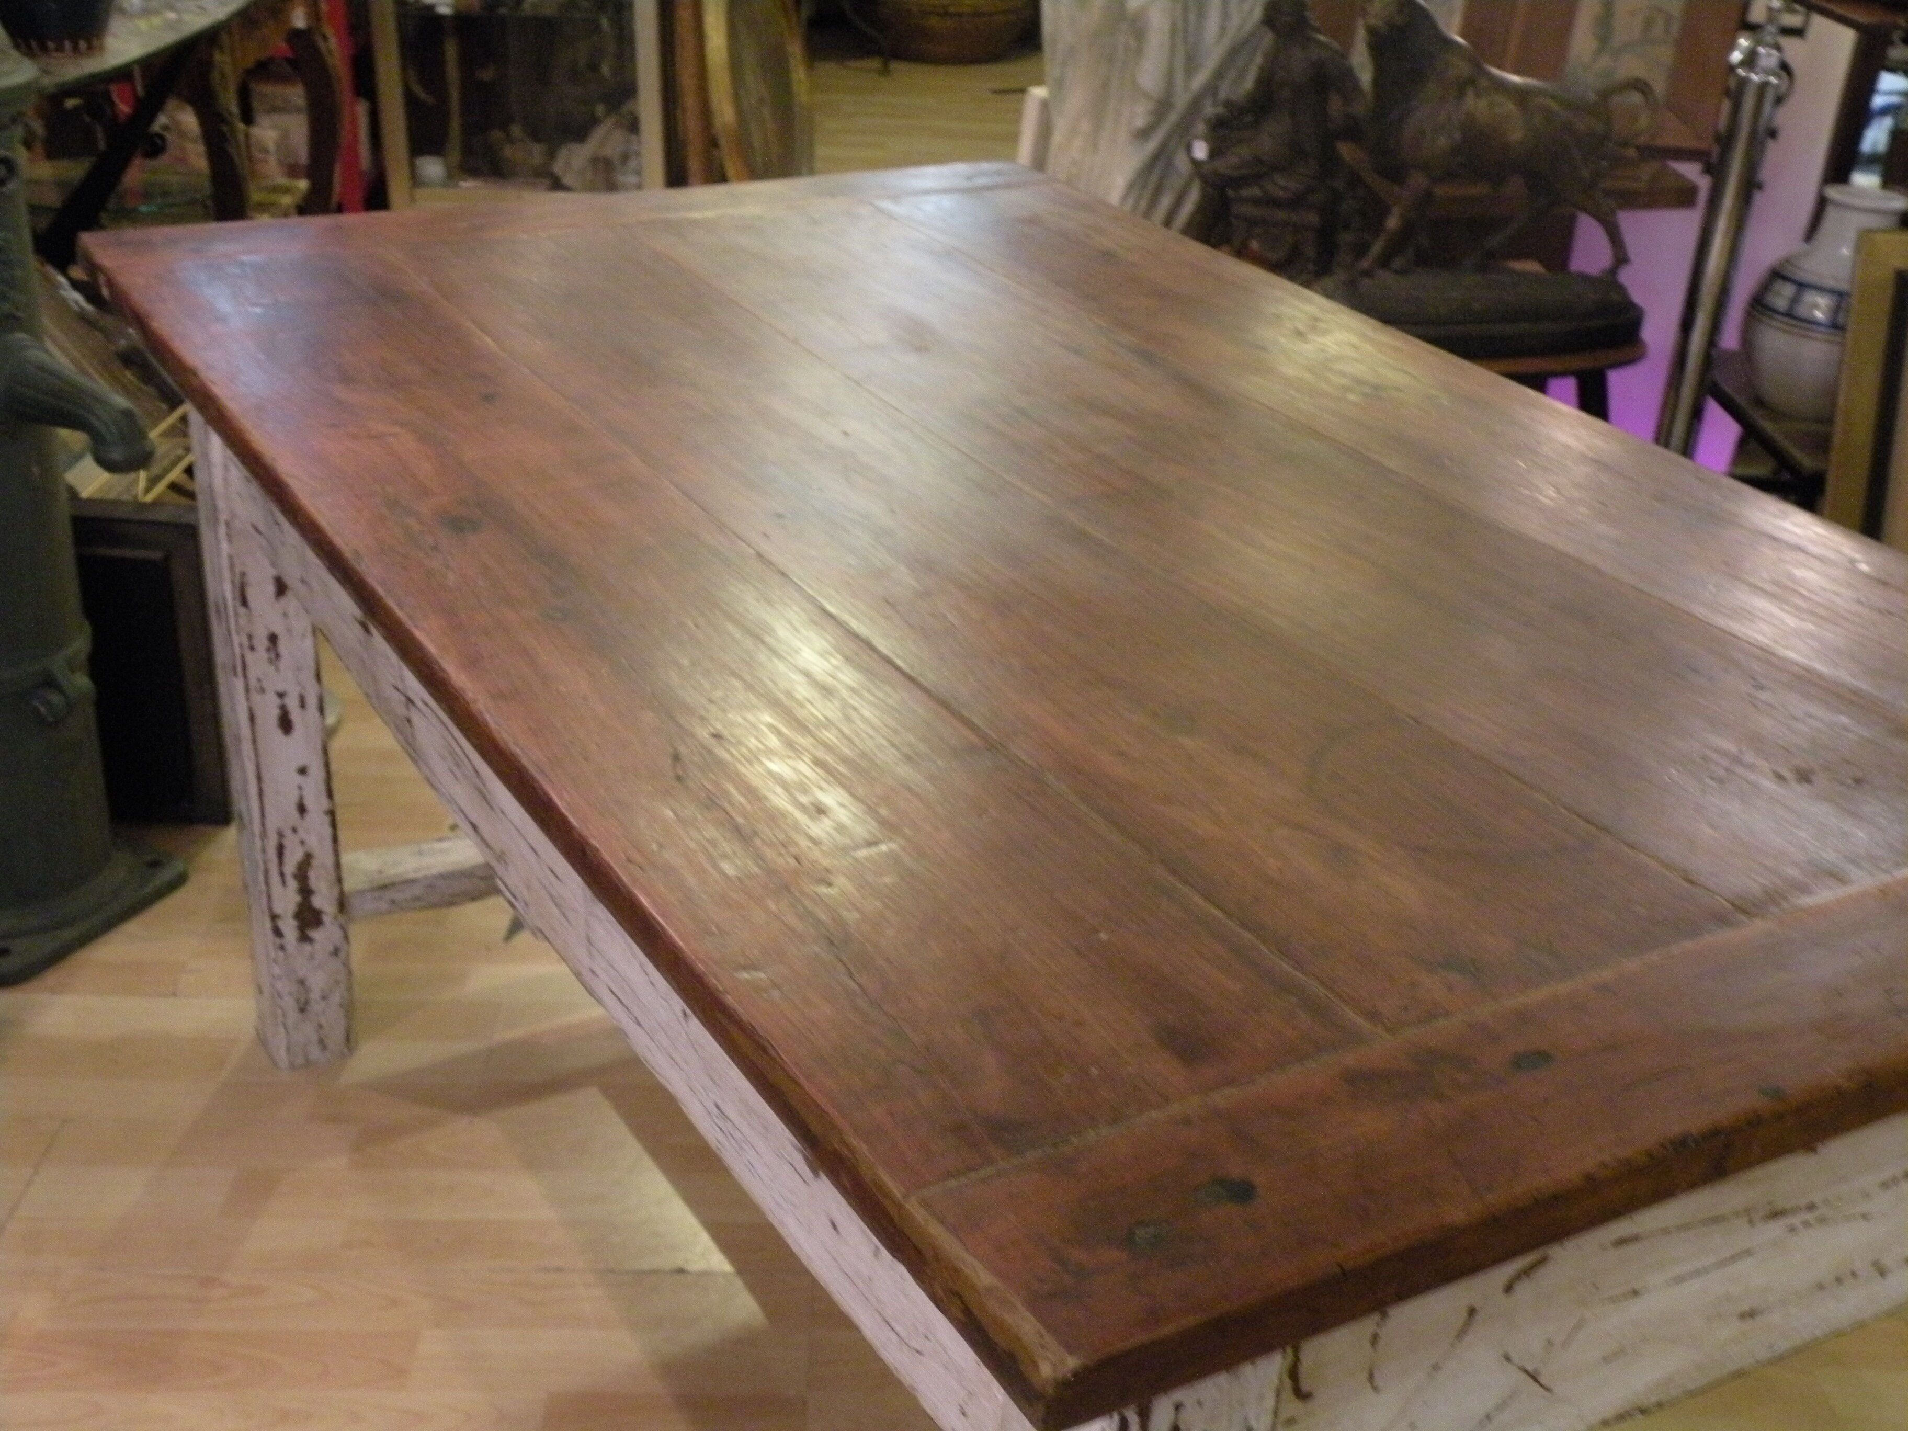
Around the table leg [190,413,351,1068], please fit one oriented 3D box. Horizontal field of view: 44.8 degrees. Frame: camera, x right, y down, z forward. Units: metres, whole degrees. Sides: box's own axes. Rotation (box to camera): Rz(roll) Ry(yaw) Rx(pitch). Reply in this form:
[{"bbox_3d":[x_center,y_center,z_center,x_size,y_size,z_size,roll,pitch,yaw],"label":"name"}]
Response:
[{"bbox_3d":[-0.600,-0.022,2.039,0.072,0.730,0.084,-12,30,-28],"label":"table leg"}]

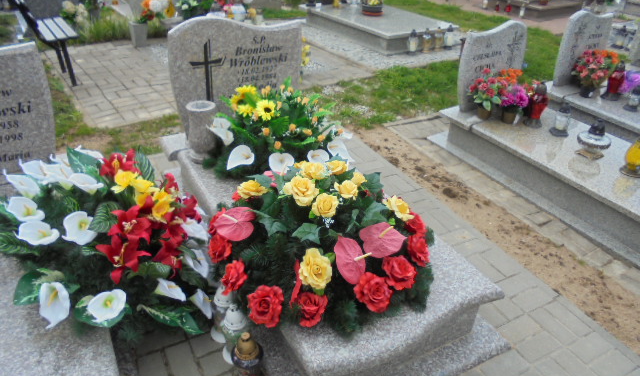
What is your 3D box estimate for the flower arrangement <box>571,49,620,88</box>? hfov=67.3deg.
[{"bbox_3d":[2.273,-0.971,3.974,0.370,0.320,0.310,-14,34,-26],"label":"flower arrangement"}]

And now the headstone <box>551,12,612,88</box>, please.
[{"bbox_3d":[2.257,-1.182,4.058,0.530,0.605,0.080,-14,35,-25],"label":"headstone"}]

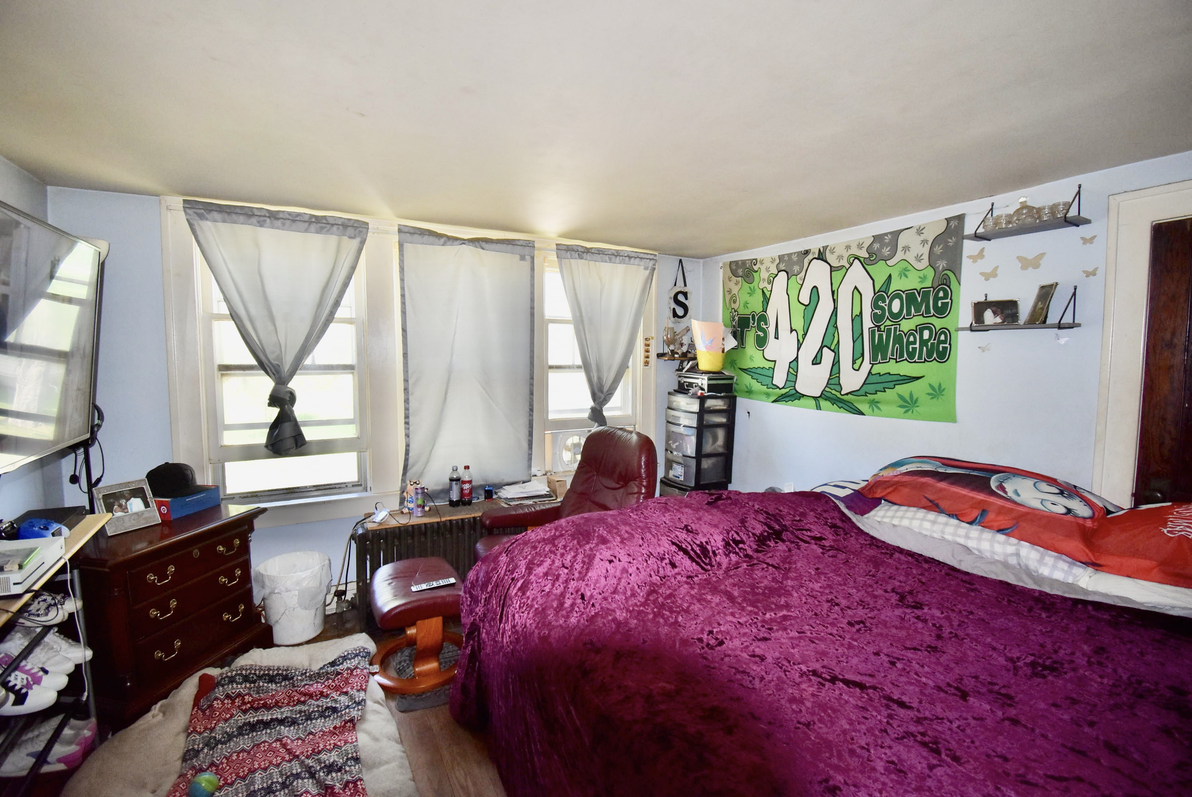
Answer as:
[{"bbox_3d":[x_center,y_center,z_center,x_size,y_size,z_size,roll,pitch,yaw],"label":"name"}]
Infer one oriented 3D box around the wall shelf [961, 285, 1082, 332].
[{"bbox_3d":[1.657,-0.348,1.951,0.150,0.158,0.370,-2,5,-29],"label":"wall shelf"}]

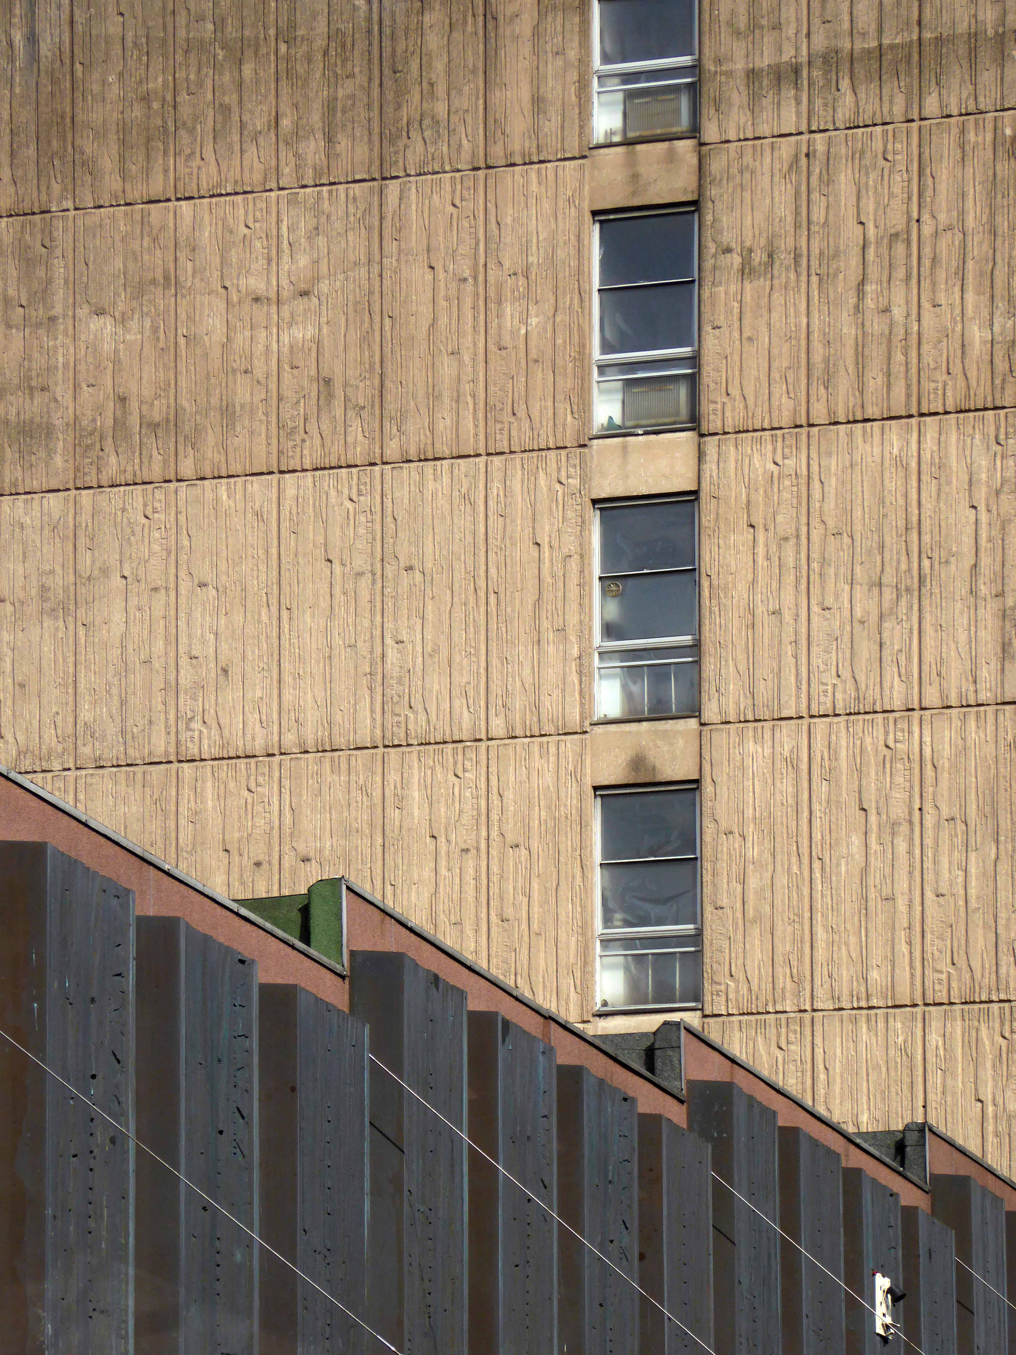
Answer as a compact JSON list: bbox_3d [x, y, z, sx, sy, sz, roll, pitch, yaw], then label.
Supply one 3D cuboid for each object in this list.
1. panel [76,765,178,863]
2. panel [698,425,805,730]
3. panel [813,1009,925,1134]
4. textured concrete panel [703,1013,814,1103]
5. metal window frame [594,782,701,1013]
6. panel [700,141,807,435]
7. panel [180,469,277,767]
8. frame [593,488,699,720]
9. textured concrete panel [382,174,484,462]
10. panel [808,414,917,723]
[{"bbox_3d":[-3.807,2.292,58.448,1.092,2.800,0.120,-4,-10,23],"label":"panel"},{"bbox_3d":[2.362,-0.965,56.341,1.092,2.800,0.120,-4,-10,23],"label":"panel"},{"bbox_3d":[3.385,4.463,54.565,1.091,2.780,0.130,-4,-11,21],"label":"panel"},{"bbox_3d":[2.354,4.471,54.452,1.040,2.760,0.150,-5,-13,20],"label":"textured concrete panel"},{"bbox_3d":[1.340,2.092,55.345,1.030,2.160,0.140,-5,-13,20],"label":"metal window frame"},{"bbox_3d":[2.380,-3.742,56.236,1.040,2.760,0.150,-5,-13,20],"label":"panel"},{"bbox_3d":[-2.789,-0.591,58.492,1.092,2.800,0.120,-4,-10,23],"label":"panel"},{"bbox_3d":[1.343,-0.666,56.431,1.070,2.186,0.100,-4,-11,21],"label":"frame"},{"bbox_3d":[-0.739,-3.557,58.106,1.092,2.800,0.120,-4,-10,23],"label":"textured concrete panel"},{"bbox_3d":[3.384,-1.025,55.268,1.040,2.760,0.150,-5,-13,20],"label":"panel"}]

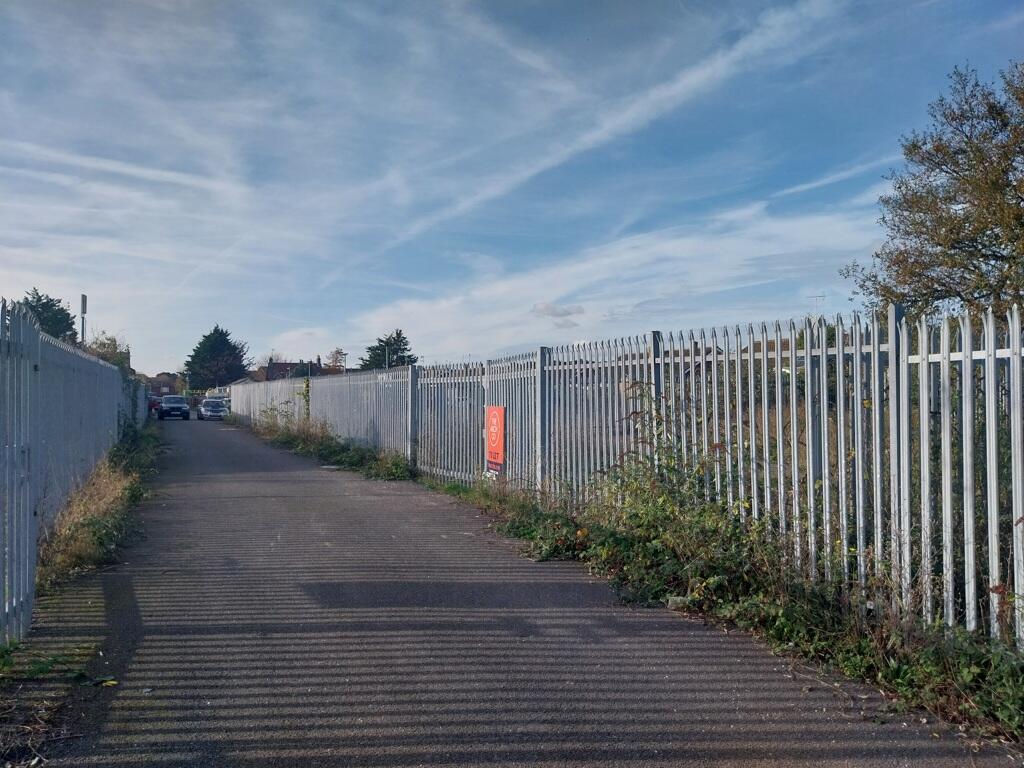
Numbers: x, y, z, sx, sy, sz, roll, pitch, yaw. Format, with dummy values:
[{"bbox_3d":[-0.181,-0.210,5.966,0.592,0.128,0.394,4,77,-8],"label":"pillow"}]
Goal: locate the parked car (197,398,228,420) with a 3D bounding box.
[{"bbox_3d":[-20.500,1.700,52.800,1.790,1.460,4.300,0,-1,-26],"label":"parked car"}]

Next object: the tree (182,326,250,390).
[{"bbox_3d":[-40.300,-2.350,105.000,8.400,11.000,8.400,0,-1,-21],"label":"tree"}]

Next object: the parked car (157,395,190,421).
[{"bbox_3d":[-23.300,1.600,53.100,1.860,1.640,4.600,0,-1,-26],"label":"parked car"}]

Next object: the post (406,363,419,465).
[{"bbox_3d":[-2.210,0.735,17.200,0.130,2.300,0.130,0,-1,-23],"label":"post"}]

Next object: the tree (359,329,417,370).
[{"bbox_3d":[-16.200,-2.000,100.000,7.300,10.200,7.000,0,-1,0],"label":"tree"}]

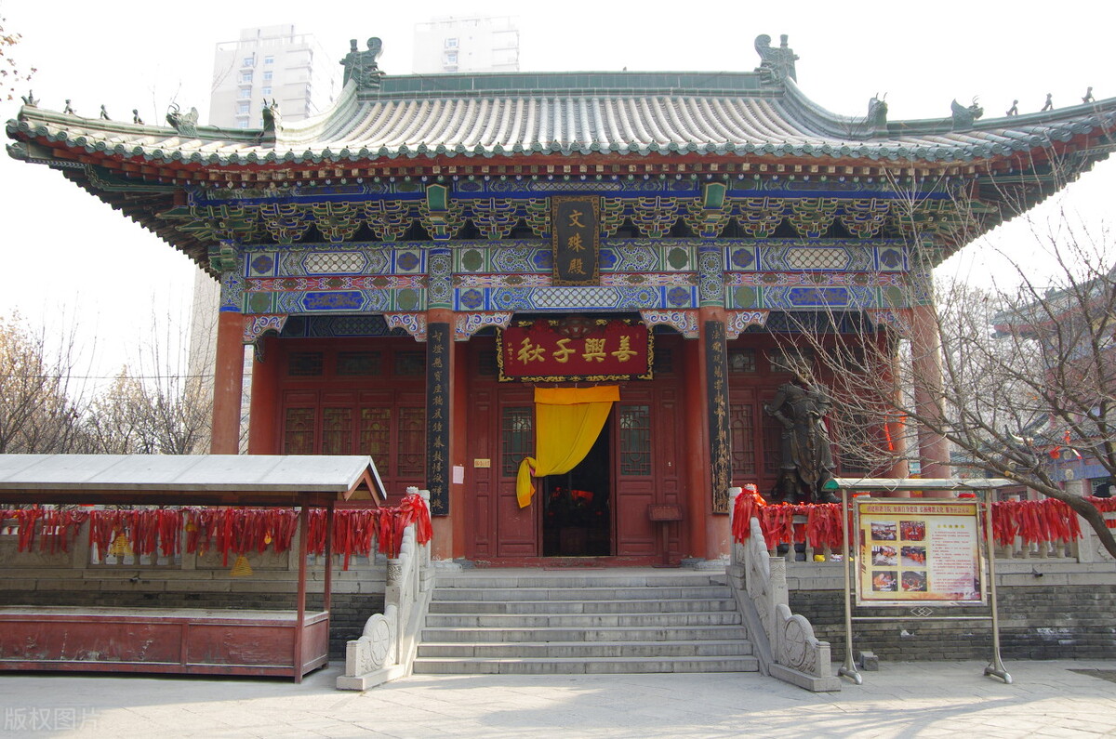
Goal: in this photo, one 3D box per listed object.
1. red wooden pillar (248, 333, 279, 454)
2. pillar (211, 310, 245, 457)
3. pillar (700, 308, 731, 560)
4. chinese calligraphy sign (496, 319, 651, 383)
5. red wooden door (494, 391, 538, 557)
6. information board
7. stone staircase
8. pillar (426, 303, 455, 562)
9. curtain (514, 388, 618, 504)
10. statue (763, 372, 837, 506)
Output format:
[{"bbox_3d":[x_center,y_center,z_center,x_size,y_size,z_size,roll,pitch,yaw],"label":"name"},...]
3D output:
[{"bbox_3d":[-5.187,1.305,14.701,0.440,3.988,0.440,-1,-11,0],"label":"red wooden pillar"},{"bbox_3d":[-5.203,1.016,13.111,0.440,3.964,0.440,-1,-11,0],"label":"pillar"},{"bbox_3d":[2.468,0.955,13.061,0.440,3.952,0.440,-1,-11,0],"label":"pillar"},{"bbox_3d":[0.302,-0.336,14.719,2.750,1.107,0.140,-1,7,0],"label":"chinese calligraphy sign"},{"bbox_3d":[-0.714,1.791,14.573,0.730,2.872,0.080,-1,-11,0],"label":"red wooden door"},{"bbox_3d":[4.067,2.048,9.370,1.466,1.182,0.100,-1,-11,2],"label":"information board"},{"bbox_3d":[0.319,3.159,10.525,3.987,0.980,1.862,-1,-11,0],"label":"stone staircase"},{"bbox_3d":[-1.851,0.980,13.091,0.440,3.947,0.440,-1,-11,0],"label":"pillar"},{"bbox_3d":[0.169,1.336,14.530,1.811,2.119,0.200,-1,-11,0],"label":"curtain"},{"bbox_3d":[3.886,0.964,13.374,1.110,2.360,0.720,1,-11,-6],"label":"statue"}]

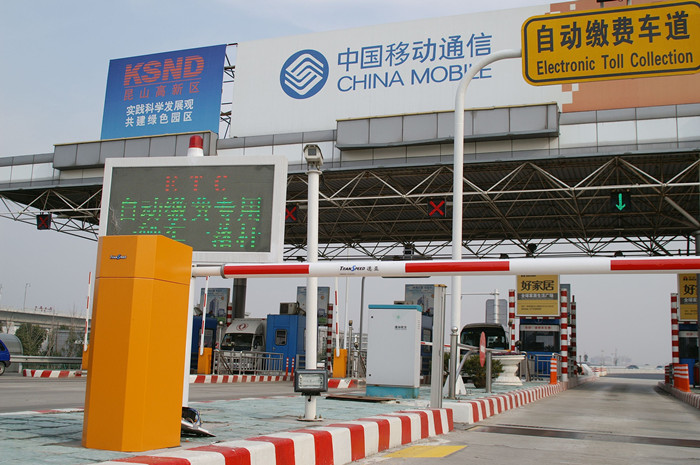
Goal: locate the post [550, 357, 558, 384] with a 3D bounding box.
[{"bbox_3d":[6.077,4.134,20.818,0.190,0.766,0.190,-1,-11,21],"label":"post"}]

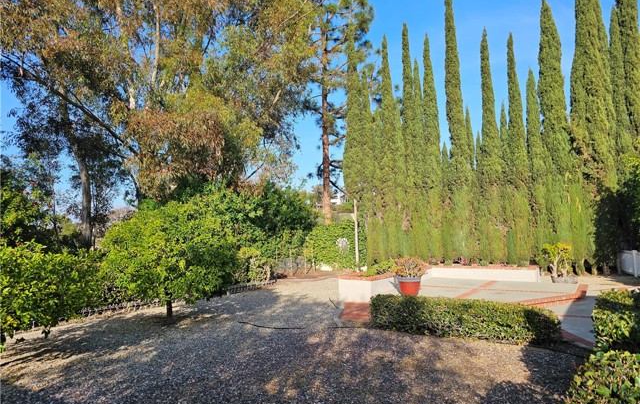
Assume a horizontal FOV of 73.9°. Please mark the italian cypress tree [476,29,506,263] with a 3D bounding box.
[{"bbox_3d":[5.862,-2.050,14.812,0.950,8.252,0.950,-3,-4,22],"label":"italian cypress tree"}]

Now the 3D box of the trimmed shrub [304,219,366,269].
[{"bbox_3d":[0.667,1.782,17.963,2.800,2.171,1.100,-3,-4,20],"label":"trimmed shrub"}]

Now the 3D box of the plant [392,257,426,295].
[{"bbox_3d":[2.074,1.682,9.626,0.770,0.869,0.750,-2,-4,12],"label":"plant"}]

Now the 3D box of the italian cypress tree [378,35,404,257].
[{"bbox_3d":[2.754,-2.294,17.045,0.950,9.124,0.950,-2,-4,9],"label":"italian cypress tree"}]

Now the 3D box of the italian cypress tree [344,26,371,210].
[{"bbox_3d":[1.360,-2.504,17.464,1.000,9.721,1.000,-2,-4,5],"label":"italian cypress tree"}]

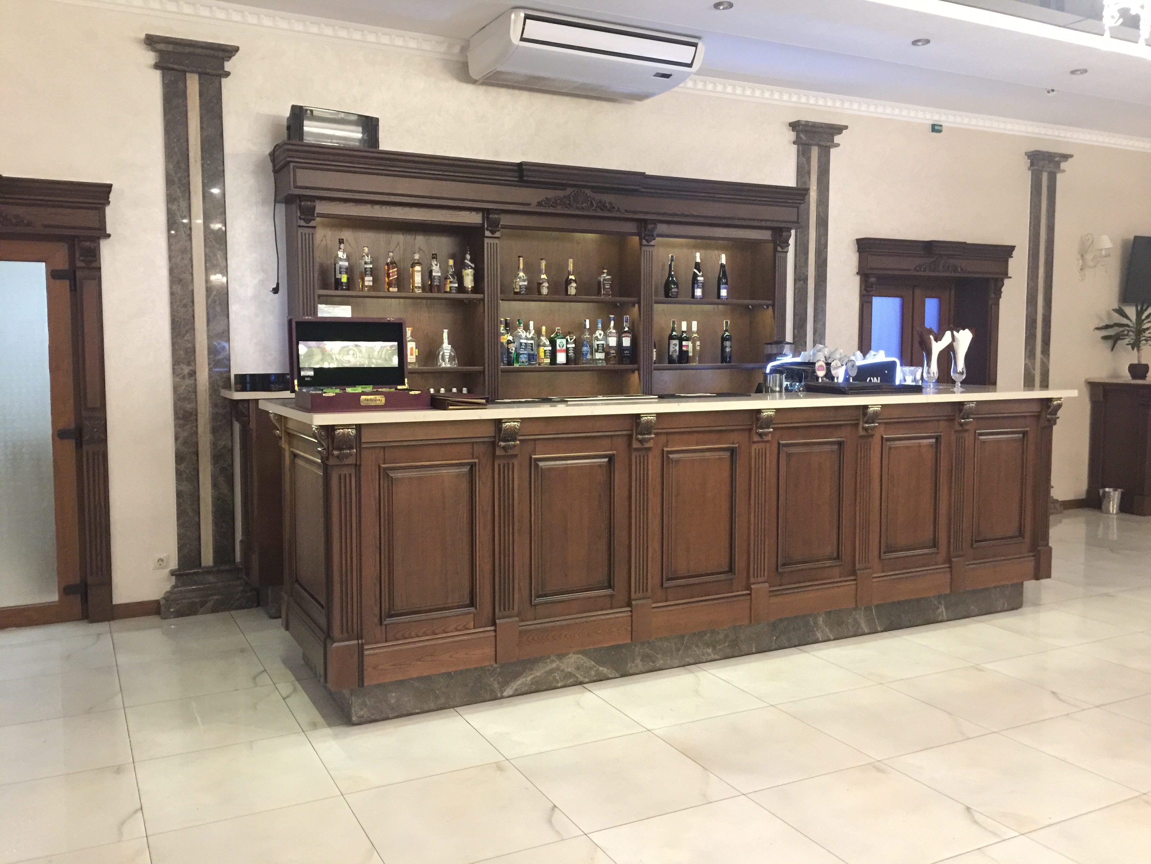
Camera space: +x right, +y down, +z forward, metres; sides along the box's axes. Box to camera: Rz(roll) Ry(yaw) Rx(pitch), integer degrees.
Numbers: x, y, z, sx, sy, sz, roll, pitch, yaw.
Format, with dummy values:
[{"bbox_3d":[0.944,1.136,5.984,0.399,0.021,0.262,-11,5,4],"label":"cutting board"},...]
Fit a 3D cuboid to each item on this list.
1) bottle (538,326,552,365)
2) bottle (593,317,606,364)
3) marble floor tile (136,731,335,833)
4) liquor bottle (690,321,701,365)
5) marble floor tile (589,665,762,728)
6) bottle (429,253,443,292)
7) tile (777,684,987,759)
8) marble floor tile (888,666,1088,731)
[{"bbox_3d":[-0.199,-0.548,6.157,0.082,0.252,0.082,0,5,0],"label":"bottle"},{"bbox_3d":[0.158,-0.584,6.301,0.085,0.299,0.083,0,5,-6],"label":"bottle"},{"bbox_3d":[-1.177,1.200,3.331,0.600,0.010,0.600,-2,5,-27],"label":"marble floor tile"},{"bbox_3d":[0.826,-0.614,6.675,0.078,0.301,0.078,0,5,0],"label":"liquor bottle"},{"bbox_3d":[0.423,1.136,4.148,0.600,0.012,0.600,-2,5,-27],"label":"marble floor tile"},{"bbox_3d":[-0.838,-0.954,5.780,0.077,0.238,0.075,-2,5,-27],"label":"bottle"},{"bbox_3d":[1.238,1.170,3.927,0.600,0.010,0.600,-2,5,-27],"label":"tile"},{"bbox_3d":[1.767,1.137,4.152,0.600,0.010,0.600,-2,5,-27],"label":"marble floor tile"}]

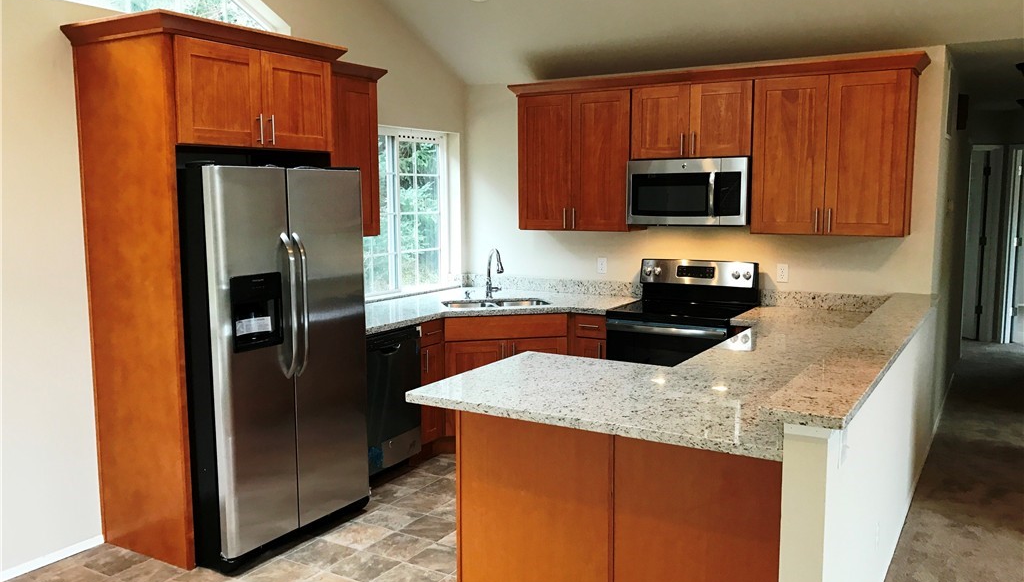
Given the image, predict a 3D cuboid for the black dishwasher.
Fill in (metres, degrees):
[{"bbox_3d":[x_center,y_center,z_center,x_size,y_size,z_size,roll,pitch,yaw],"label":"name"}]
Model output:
[{"bbox_3d":[-0.947,0.622,4.838,0.605,0.828,0.600,4,8,30],"label":"black dishwasher"}]

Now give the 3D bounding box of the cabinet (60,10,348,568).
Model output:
[{"bbox_3d":[-1.391,-0.009,4.017,0.670,2.356,1.085,4,8,30],"label":"cabinet"}]

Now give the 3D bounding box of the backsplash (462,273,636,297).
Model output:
[{"bbox_3d":[0.271,-0.034,6.035,1.490,0.108,0.022,4,8,30],"label":"backsplash"}]

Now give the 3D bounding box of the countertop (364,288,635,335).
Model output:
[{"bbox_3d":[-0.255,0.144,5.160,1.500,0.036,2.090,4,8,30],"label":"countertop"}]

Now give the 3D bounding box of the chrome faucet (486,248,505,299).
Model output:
[{"bbox_3d":[-0.106,-0.116,5.707,0.100,0.350,0.260,-3,7,-21],"label":"chrome faucet"}]

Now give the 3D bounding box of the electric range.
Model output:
[{"bbox_3d":[1.068,0.428,5.211,0.765,1.192,0.685,4,8,30],"label":"electric range"}]

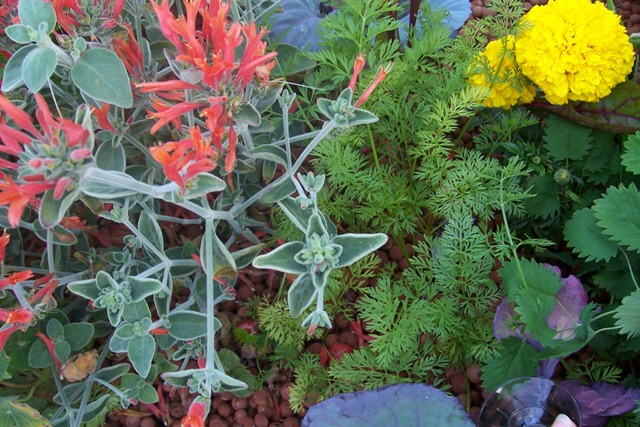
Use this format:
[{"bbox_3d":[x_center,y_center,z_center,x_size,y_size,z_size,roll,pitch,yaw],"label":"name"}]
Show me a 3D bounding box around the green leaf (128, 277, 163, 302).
[{"bbox_3d":[-0.142,0.062,0.492,0.028,0.010,0.019,-4,70,-8],"label":"green leaf"}]

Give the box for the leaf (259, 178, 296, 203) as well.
[{"bbox_3d":[-0.038,-0.021,0.535,0.035,0.009,0.019,-35,93,-5],"label":"leaf"}]

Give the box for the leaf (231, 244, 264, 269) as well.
[{"bbox_3d":[-0.068,0.038,0.557,0.038,0.010,0.018,-30,54,-8],"label":"leaf"}]

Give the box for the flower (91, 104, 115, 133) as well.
[{"bbox_3d":[-0.164,-0.071,0.463,0.016,0.014,0.022,-32,104,-16],"label":"flower"}]

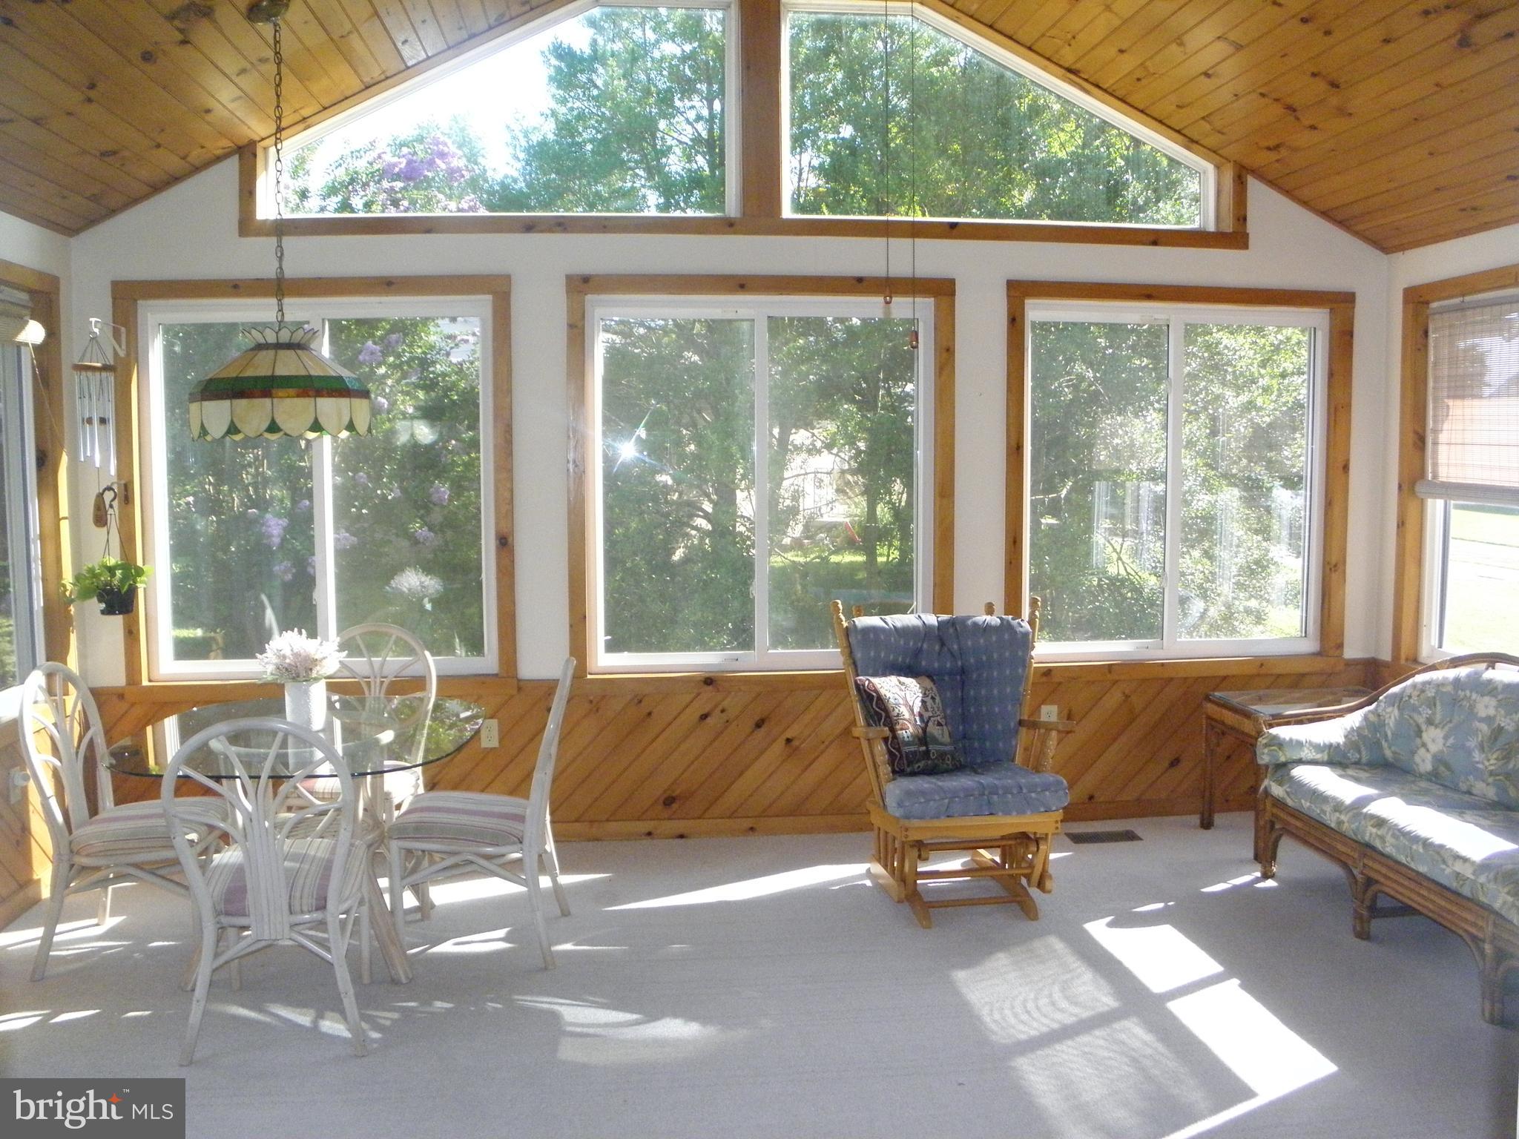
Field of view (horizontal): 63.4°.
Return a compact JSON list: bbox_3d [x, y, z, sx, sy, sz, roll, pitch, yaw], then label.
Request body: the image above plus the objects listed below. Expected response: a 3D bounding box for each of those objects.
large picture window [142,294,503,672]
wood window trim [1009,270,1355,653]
[{"bbox_3d":[-1.708,-0.313,4.783,1.340,1.470,0.100,-1,5,-6],"label":"large picture window"},{"bbox_3d":[1.768,-0.385,5.118,1.500,1.570,0.080,-1,5,-6],"label":"wood window trim"}]

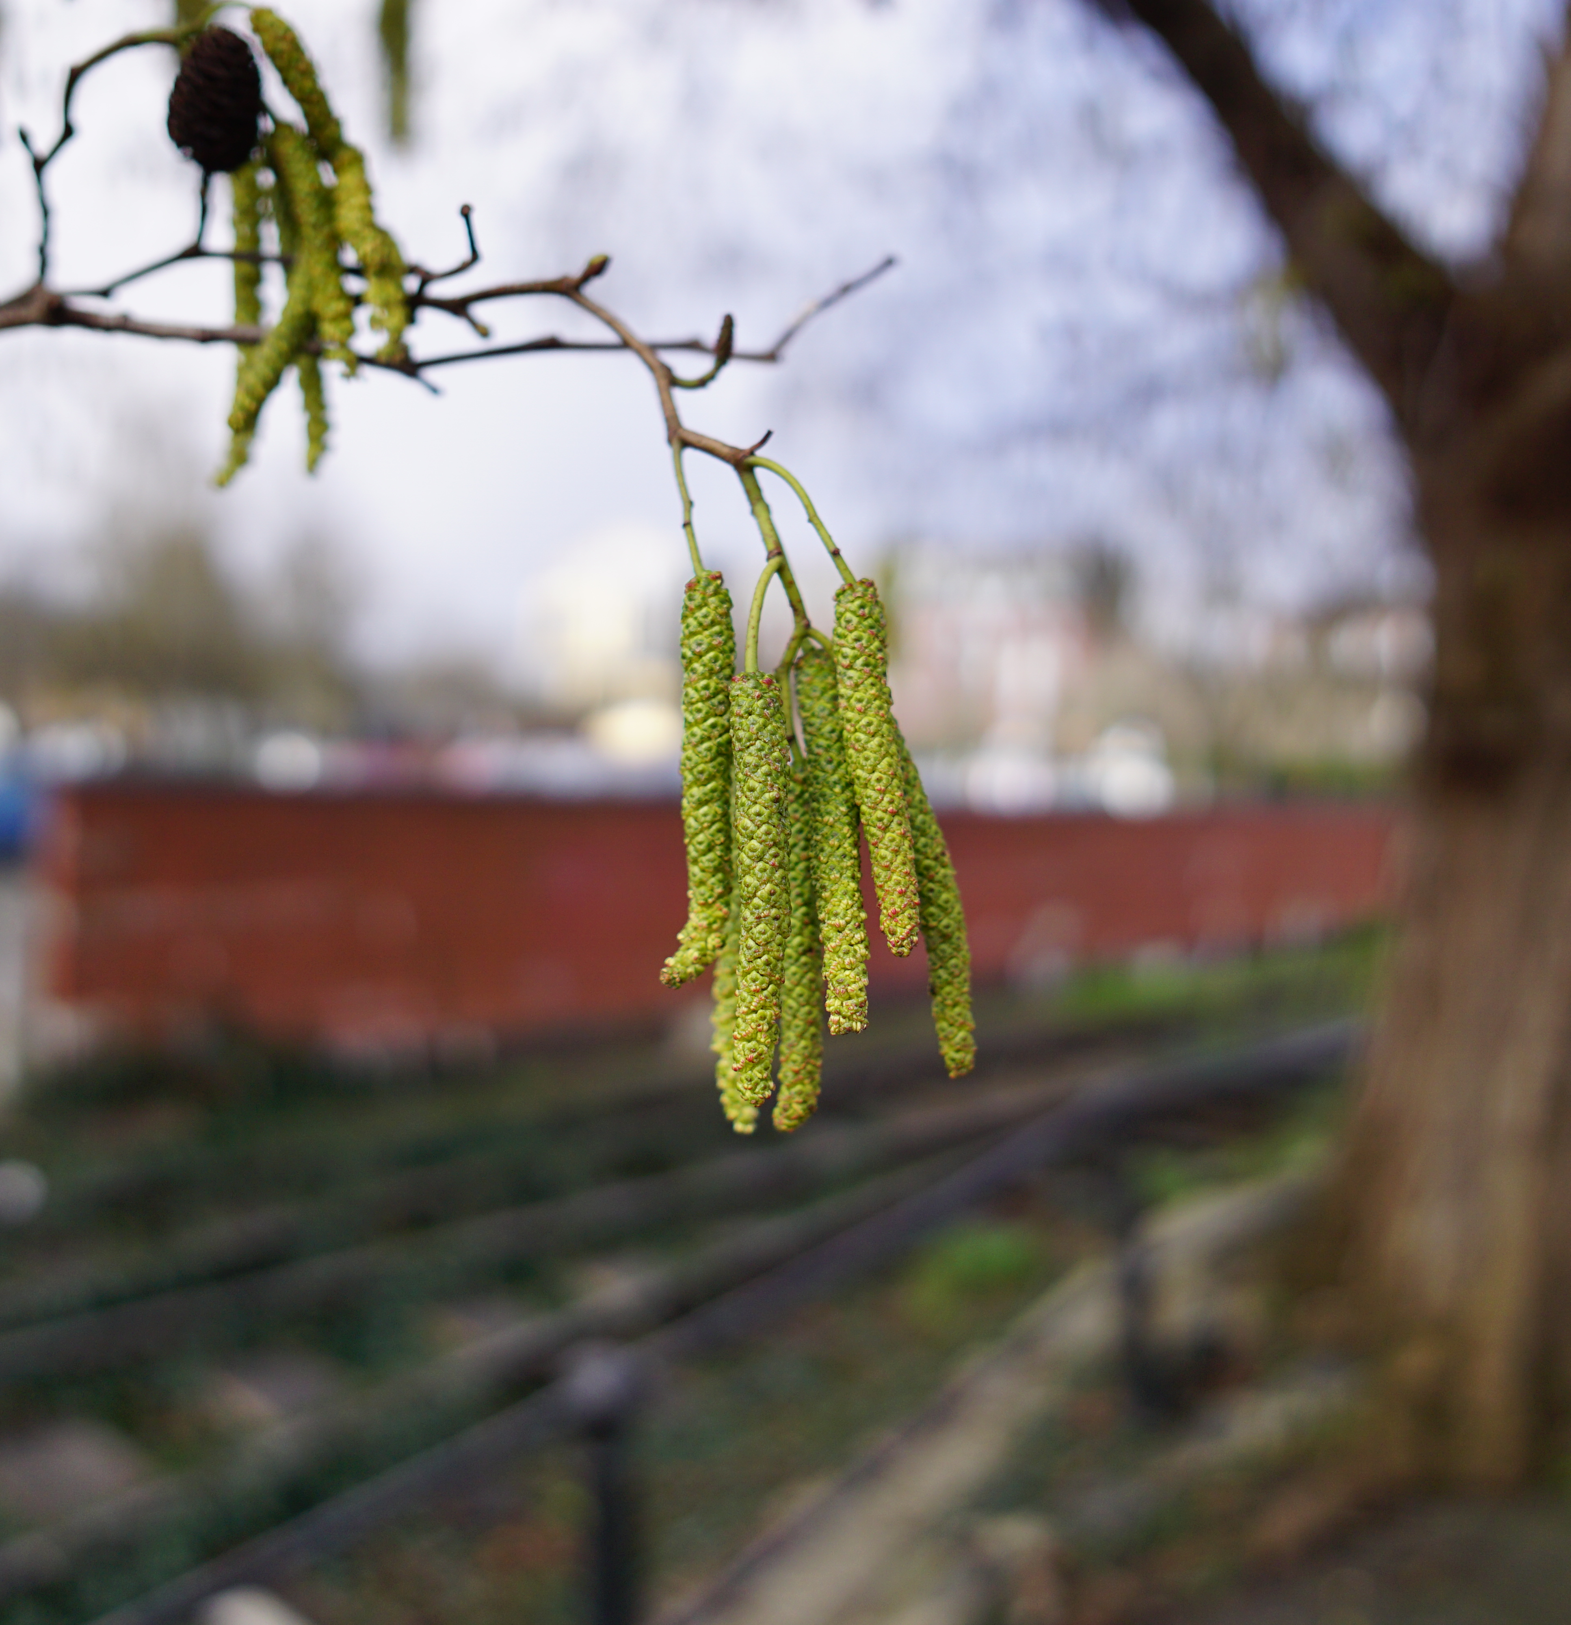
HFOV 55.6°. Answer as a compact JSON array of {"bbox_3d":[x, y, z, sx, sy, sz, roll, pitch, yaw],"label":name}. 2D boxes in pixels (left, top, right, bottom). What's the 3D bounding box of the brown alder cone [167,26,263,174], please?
[{"bbox_3d":[-0.099,-0.123,0.258,0.015,0.026,0.015,6,0,-23],"label":"brown alder cone"}]

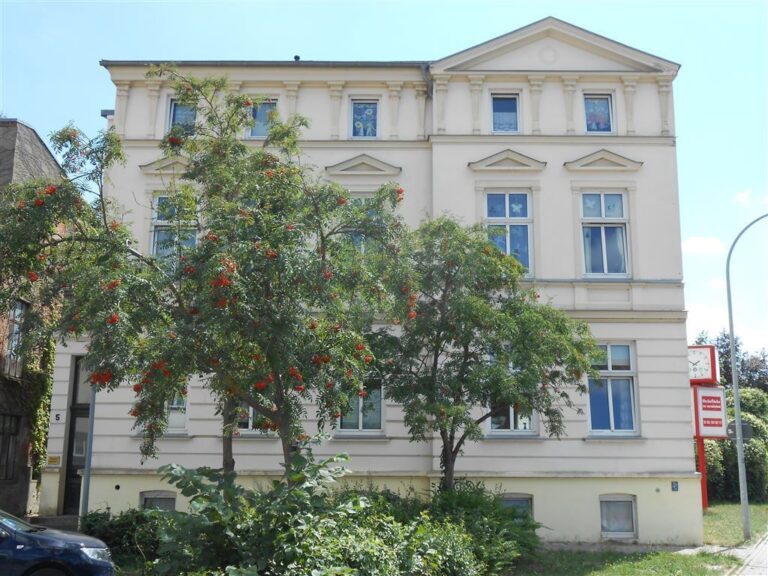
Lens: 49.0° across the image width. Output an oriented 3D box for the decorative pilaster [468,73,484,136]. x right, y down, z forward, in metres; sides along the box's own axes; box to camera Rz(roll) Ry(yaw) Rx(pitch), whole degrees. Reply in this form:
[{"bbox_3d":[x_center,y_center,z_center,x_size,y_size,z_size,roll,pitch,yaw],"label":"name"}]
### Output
[{"bbox_3d":[2.075,-4.096,18.986,0.365,1.434,0.200,0,-11,0],"label":"decorative pilaster"}]

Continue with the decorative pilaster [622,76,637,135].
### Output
[{"bbox_3d":[5.796,-4.299,19.812,0.400,1.415,0.180,0,-13,0],"label":"decorative pilaster"}]

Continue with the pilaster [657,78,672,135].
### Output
[{"bbox_3d":[6.285,-4.050,18.981,0.365,1.434,0.200,0,-11,0],"label":"pilaster"}]

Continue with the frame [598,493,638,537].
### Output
[{"bbox_3d":[4.818,4.730,17.459,0.764,0.868,0.130,0,-11,0],"label":"frame"}]

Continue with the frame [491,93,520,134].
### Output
[{"bbox_3d":[2.888,-4.139,20.019,0.635,0.976,0.120,0,-13,0],"label":"frame"}]

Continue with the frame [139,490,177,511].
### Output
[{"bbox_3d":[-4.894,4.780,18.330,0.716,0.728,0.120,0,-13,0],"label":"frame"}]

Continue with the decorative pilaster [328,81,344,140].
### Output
[{"bbox_3d":[-1.155,-4.302,20.613,0.405,1.547,0.180,0,-12,0],"label":"decorative pilaster"}]

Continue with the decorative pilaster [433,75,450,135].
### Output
[{"bbox_3d":[1.397,-4.365,20.212,0.408,1.537,0.180,0,-12,0],"label":"decorative pilaster"}]

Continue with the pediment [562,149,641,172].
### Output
[{"bbox_3d":[5.078,-2.941,19.490,1.746,0.457,0.220,0,-13,0],"label":"pediment"}]

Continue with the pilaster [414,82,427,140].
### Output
[{"bbox_3d":[0.888,-4.287,20.599,0.318,1.546,0.180,0,-12,0],"label":"pilaster"}]

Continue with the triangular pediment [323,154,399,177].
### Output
[{"bbox_3d":[-0.477,-2.719,19.038,1.716,0.530,0.250,0,-11,0],"label":"triangular pediment"}]

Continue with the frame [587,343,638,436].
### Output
[{"bbox_3d":[4.855,2.156,17.999,1.074,1.982,0.130,0,-11,0],"label":"frame"}]

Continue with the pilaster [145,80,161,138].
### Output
[{"bbox_3d":[-5.524,-4.258,20.148,0.372,1.402,0.180,0,-13,0],"label":"pilaster"}]

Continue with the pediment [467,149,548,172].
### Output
[{"bbox_3d":[2.895,-2.954,19.865,1.858,0.550,0.270,0,-12,0],"label":"pediment"}]

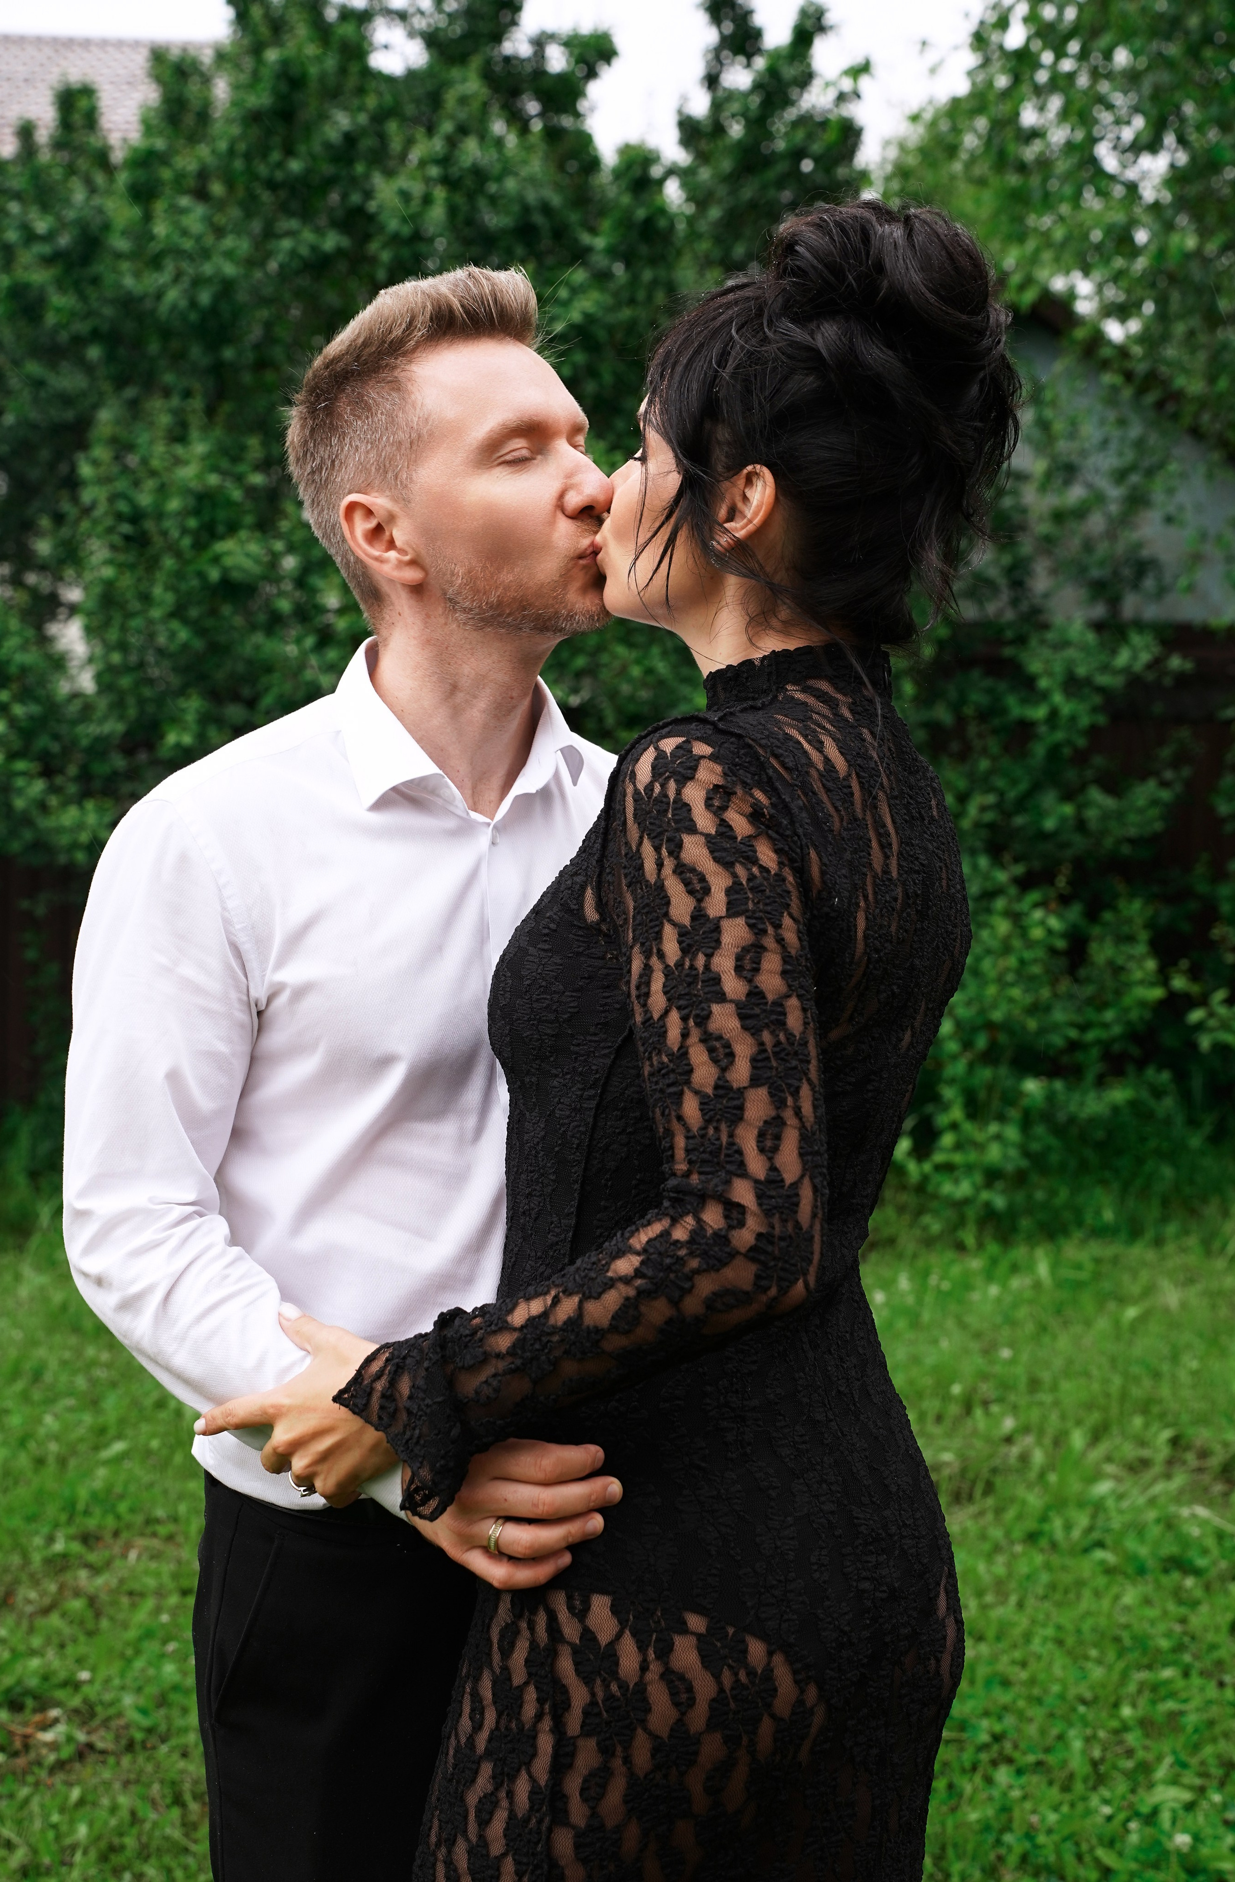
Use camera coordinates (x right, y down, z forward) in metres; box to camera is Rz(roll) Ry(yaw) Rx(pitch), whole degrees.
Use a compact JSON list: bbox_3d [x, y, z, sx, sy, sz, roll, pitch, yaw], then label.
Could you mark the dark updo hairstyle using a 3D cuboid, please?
[{"bbox_3d":[0.142,-0.344,1.880,0.250,0.290,0.205,9,8,25],"label":"dark updo hairstyle"}]

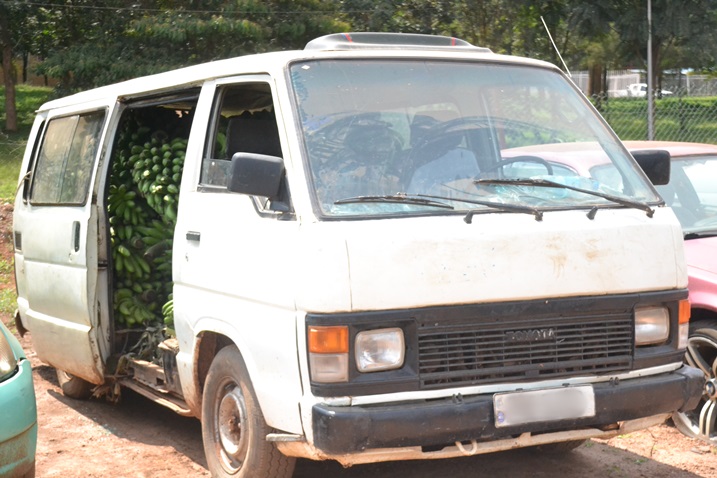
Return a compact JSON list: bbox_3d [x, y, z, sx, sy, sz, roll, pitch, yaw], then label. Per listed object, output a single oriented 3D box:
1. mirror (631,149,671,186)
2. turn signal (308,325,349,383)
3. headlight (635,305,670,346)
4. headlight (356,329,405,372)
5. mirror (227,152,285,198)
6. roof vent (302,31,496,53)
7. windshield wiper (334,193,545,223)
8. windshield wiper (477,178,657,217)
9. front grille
[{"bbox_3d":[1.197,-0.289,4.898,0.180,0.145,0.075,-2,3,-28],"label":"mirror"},{"bbox_3d":[-0.096,0.374,3.890,0.120,0.182,0.085,-2,3,-28],"label":"turn signal"},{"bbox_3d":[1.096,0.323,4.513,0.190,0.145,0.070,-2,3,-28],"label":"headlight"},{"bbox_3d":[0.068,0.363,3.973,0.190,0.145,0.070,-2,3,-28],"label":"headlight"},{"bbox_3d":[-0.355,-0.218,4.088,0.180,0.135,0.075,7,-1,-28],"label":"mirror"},{"bbox_3d":[0.147,-0.801,4.988,0.730,0.105,0.380,-2,3,-28],"label":"roof vent"},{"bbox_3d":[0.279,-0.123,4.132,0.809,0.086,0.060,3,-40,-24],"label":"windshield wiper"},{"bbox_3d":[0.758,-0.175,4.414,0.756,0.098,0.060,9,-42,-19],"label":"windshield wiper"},{"bbox_3d":[0.610,0.390,4.194,0.920,0.213,0.050,-2,3,-28],"label":"front grille"}]

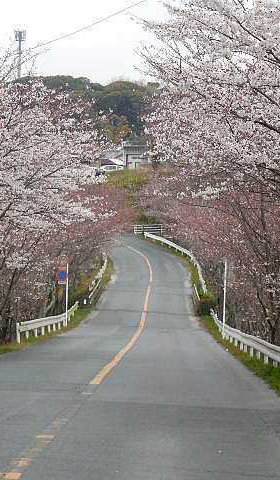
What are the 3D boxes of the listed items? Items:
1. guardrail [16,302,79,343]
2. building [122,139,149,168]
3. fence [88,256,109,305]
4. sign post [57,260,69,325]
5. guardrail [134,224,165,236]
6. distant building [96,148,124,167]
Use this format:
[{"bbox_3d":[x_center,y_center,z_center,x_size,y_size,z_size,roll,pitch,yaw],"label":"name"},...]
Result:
[{"bbox_3d":[-4.150,3.920,80.500,0.350,1.150,40.000,2,-1,1],"label":"guardrail"},{"bbox_3d":[-0.850,-16.200,313.000,5.200,5.600,6.000,2,0,0],"label":"building"},{"bbox_3d":[-3.140,2.970,128.000,0.350,1.050,46.000,2,3,0],"label":"fence"},{"bbox_3d":[-4.040,2.860,86.000,0.630,3.420,0.120,2,0,-2],"label":"sign post"},{"bbox_3d":[1.100,-1.080,188.000,3.600,1.250,0.200,2,0,2],"label":"guardrail"},{"bbox_3d":[-5.700,-15.700,318.000,6.500,4.200,6.500,2,0,-1],"label":"distant building"}]

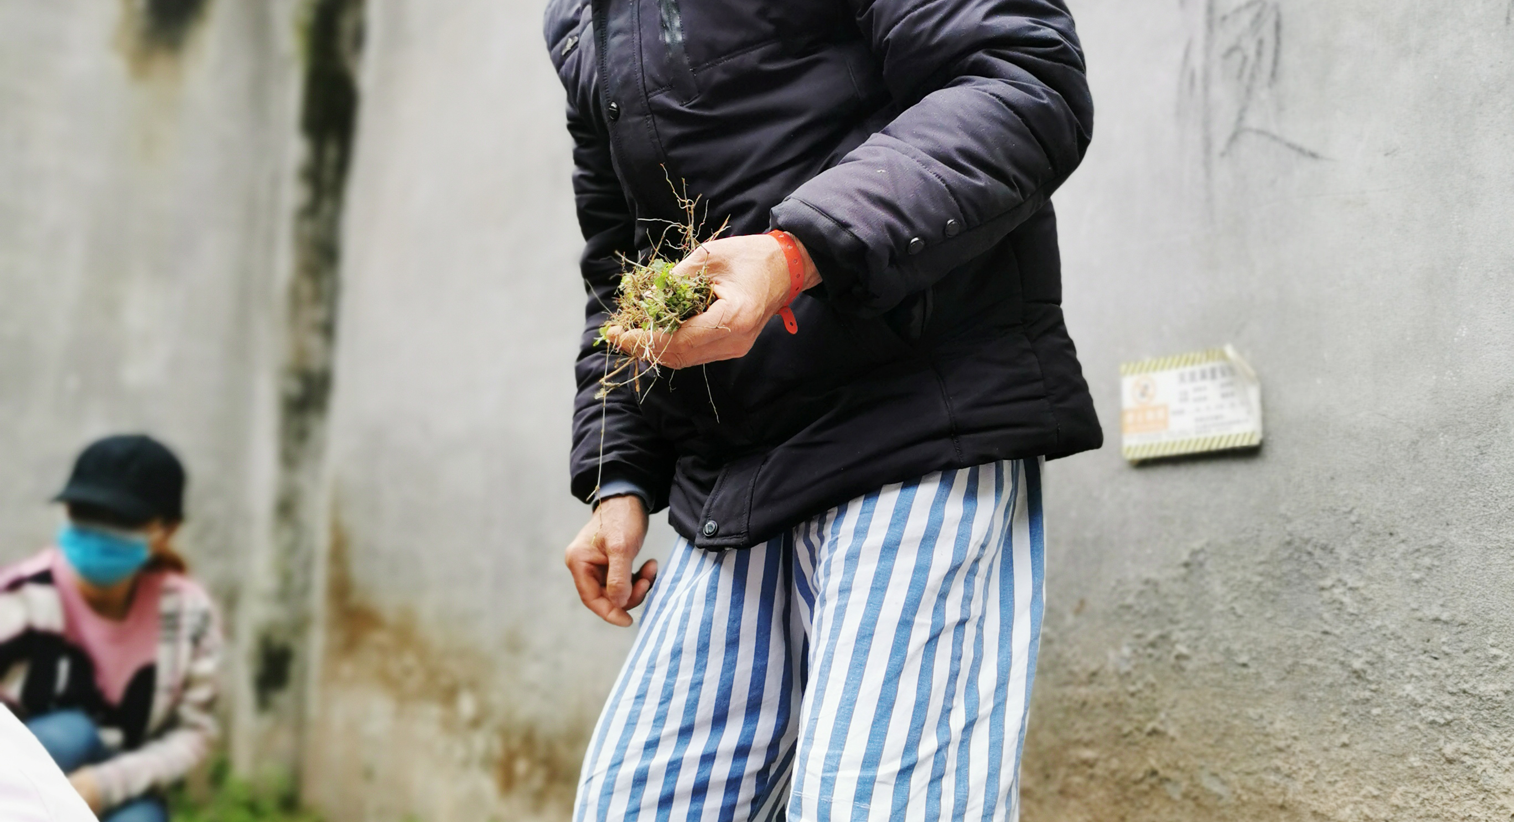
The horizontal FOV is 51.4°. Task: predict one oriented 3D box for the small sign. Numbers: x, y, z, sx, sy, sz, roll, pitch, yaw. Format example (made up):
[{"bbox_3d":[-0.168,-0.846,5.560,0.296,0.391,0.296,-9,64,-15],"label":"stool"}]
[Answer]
[{"bbox_3d":[0.521,-0.008,1.886,0.018,0.121,0.192,10,-12,-38],"label":"small sign"}]

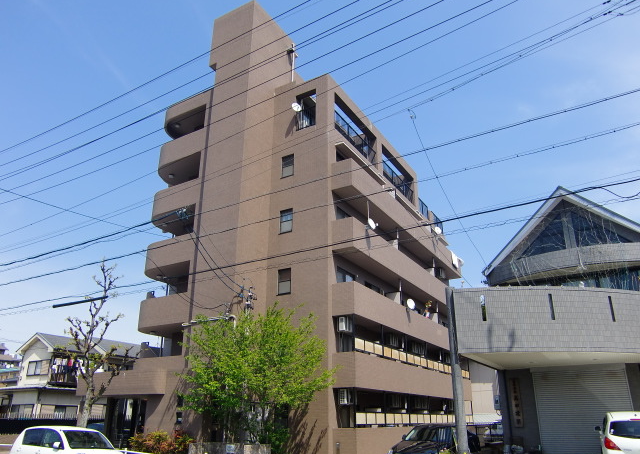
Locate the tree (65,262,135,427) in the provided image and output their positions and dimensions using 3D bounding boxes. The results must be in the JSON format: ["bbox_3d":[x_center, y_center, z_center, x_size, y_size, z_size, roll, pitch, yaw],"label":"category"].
[{"bbox_3d":[-7.382,4.455,17.169,2.518,6.798,2.417,9,-22,-21],"label":"tree"}]

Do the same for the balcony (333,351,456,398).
[{"bbox_3d":[4.869,8.145,27.123,1.208,1.359,16.163,-11,-23,28],"label":"balcony"}]

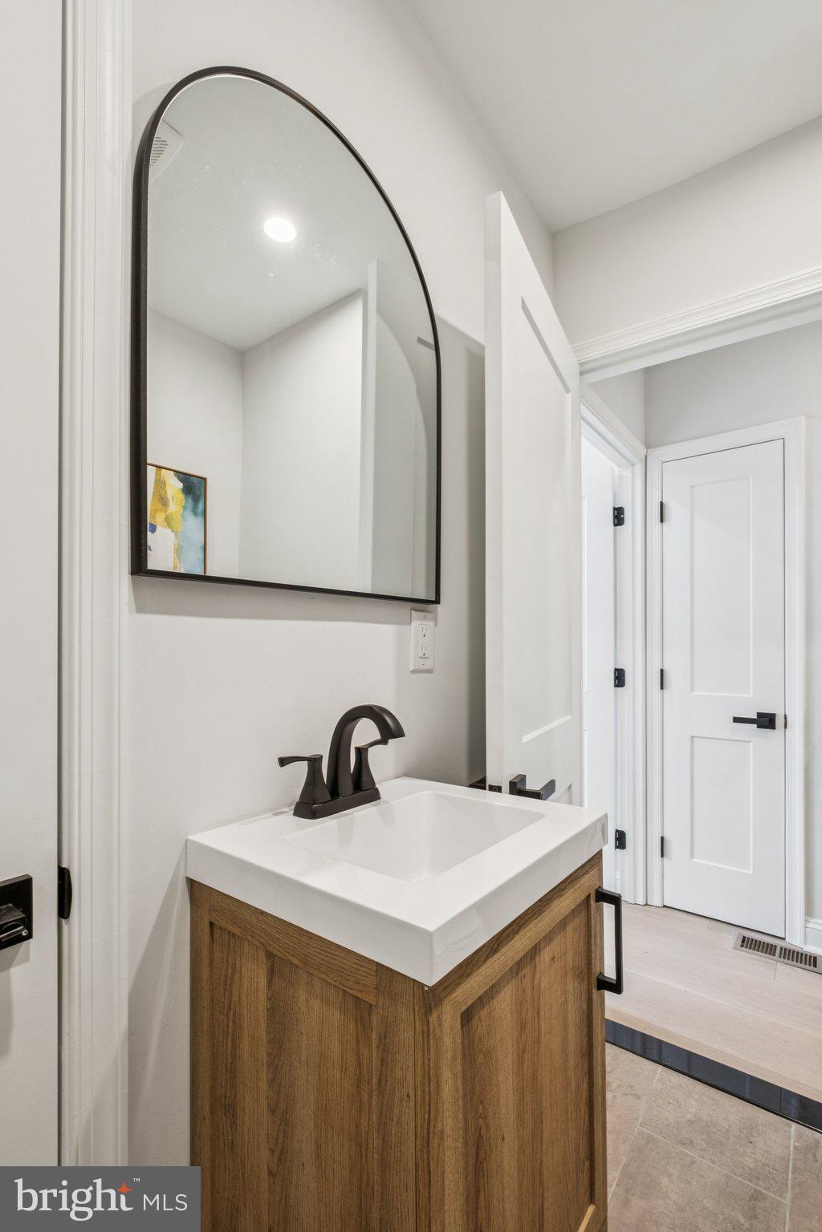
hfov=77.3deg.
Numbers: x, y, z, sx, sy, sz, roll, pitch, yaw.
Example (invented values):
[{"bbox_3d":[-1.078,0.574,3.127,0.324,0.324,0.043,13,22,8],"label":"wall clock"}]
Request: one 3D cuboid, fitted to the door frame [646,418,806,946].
[{"bbox_3d":[1.378,0.263,2.288,0.611,2.116,0.091,-1,-2,38],"label":"door frame"}]

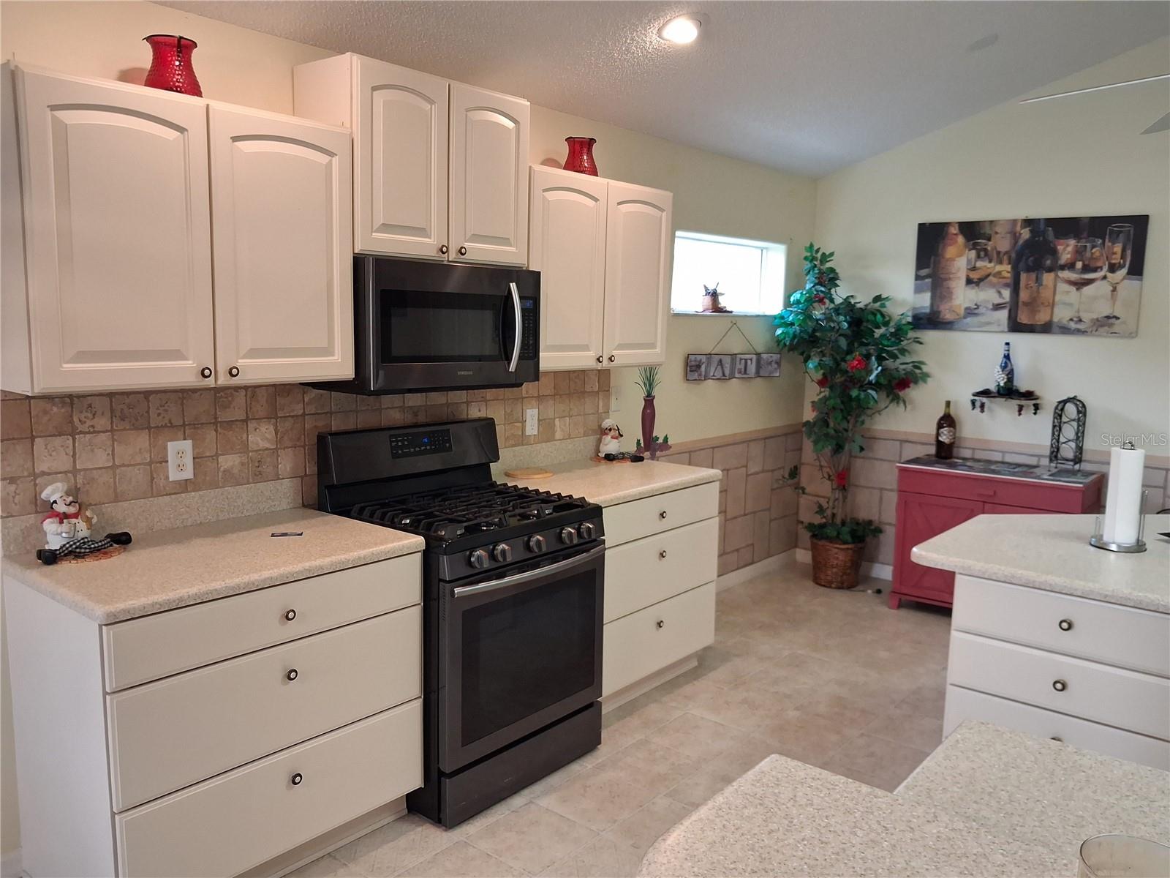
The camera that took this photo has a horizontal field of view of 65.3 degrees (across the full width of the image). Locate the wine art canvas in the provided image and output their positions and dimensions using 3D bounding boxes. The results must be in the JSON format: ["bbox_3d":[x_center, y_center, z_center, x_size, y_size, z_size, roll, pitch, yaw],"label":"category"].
[{"bbox_3d":[2.402,-0.888,5.026,1.165,0.615,0.035,8,10,39],"label":"wine art canvas"}]

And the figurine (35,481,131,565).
[{"bbox_3d":[-1.350,0.207,2.464,0.145,0.190,0.250,3,8,14],"label":"figurine"}]

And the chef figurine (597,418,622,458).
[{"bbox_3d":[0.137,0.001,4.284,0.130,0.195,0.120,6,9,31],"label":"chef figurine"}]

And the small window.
[{"bbox_3d":[0.788,-0.913,5.183,0.140,0.430,1.210,8,10,39],"label":"small window"}]

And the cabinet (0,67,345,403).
[{"bbox_3d":[-1.131,-0.534,2.563,0.330,0.760,0.915,8,10,39],"label":"cabinet"}]

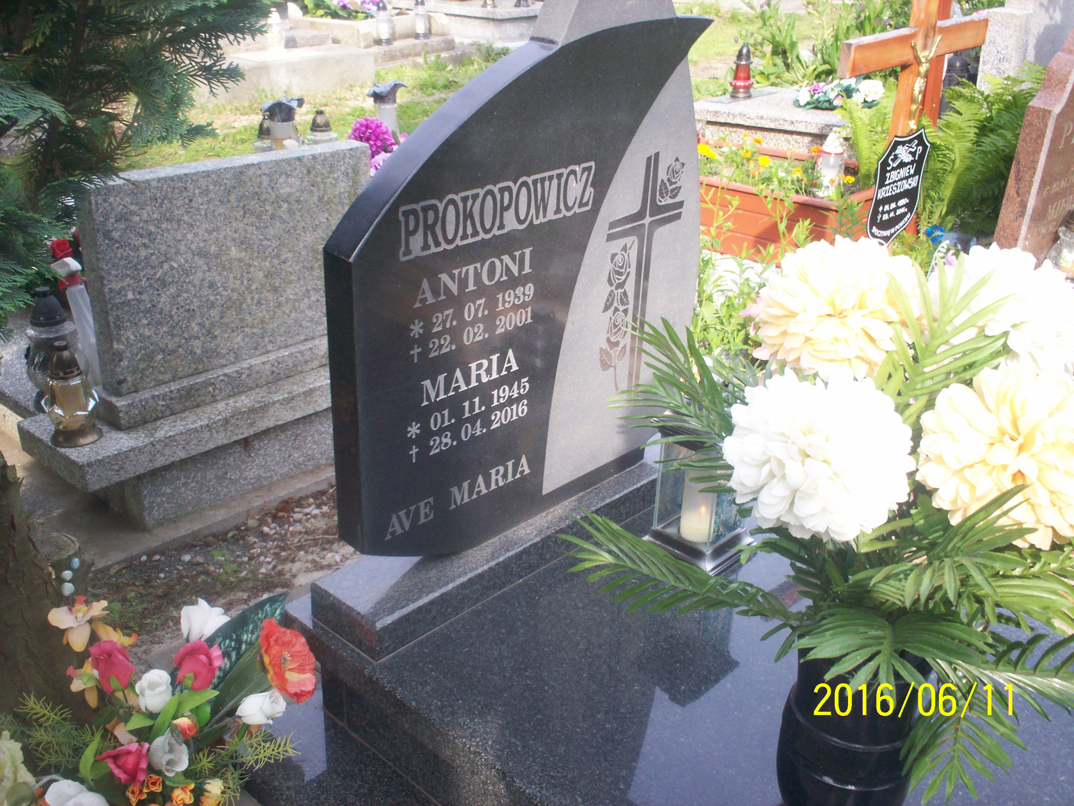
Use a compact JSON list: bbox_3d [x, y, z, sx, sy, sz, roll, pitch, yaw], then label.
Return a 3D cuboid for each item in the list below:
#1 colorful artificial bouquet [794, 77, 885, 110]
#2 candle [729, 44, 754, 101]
[{"bbox_3d":[1.500,-1.539,5.537,0.424,0.115,0.240,6,26,8],"label":"colorful artificial bouquet"},{"bbox_3d":[1.040,-1.665,5.593,0.118,0.257,0.118,2,26,-1],"label":"candle"}]

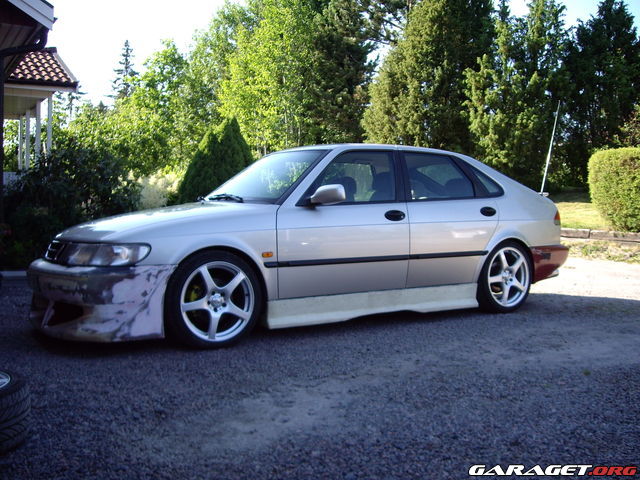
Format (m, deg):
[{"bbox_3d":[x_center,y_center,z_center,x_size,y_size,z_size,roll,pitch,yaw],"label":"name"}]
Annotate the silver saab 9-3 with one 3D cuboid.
[{"bbox_3d":[0.025,-0.090,5.760,4.670,1.380,1.750,-2,4,-33],"label":"silver saab 9-3"}]

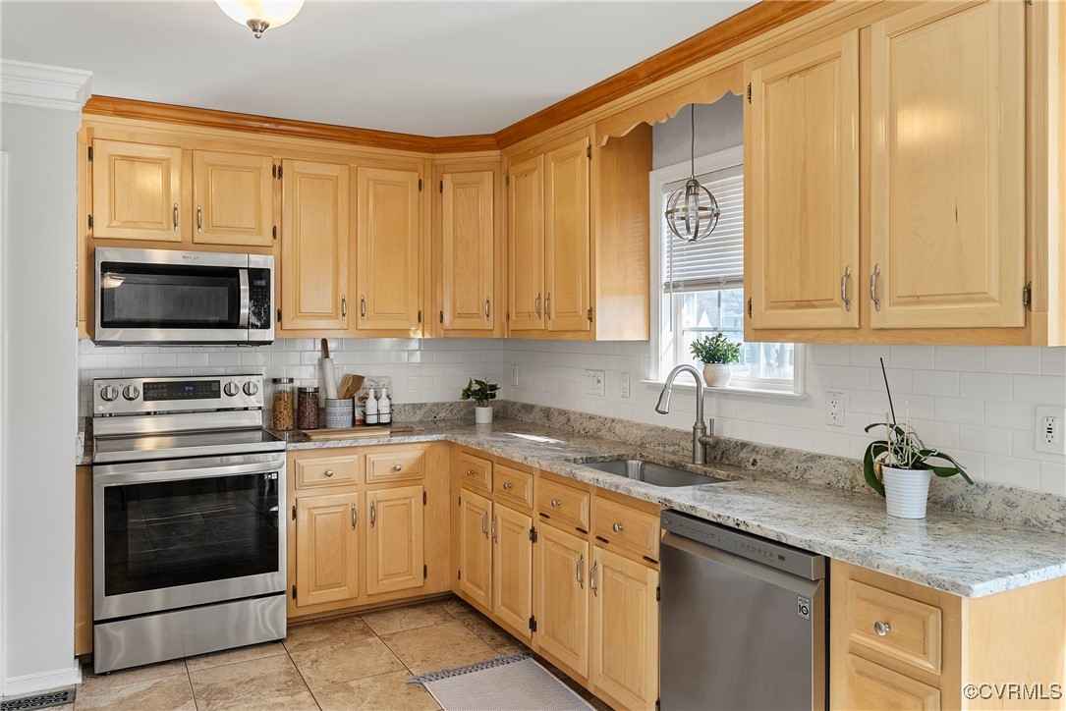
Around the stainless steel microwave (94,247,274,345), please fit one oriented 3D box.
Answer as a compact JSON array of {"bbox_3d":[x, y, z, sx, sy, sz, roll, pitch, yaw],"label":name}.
[{"bbox_3d":[-1.673,-0.266,3.718,0.756,0.433,0.410,-1,2,-29],"label":"stainless steel microwave"}]

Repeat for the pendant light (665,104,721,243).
[{"bbox_3d":[0.627,-0.743,3.011,0.214,0.595,0.214,0,2,0],"label":"pendant light"}]

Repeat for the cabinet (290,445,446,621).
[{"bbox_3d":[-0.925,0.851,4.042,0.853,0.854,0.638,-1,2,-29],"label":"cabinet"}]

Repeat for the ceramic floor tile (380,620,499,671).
[{"bbox_3d":[-0.448,1.318,3.518,0.406,0.010,0.406,-1,2,-29],"label":"ceramic floor tile"}]

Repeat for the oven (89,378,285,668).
[{"bbox_3d":[-1.607,0.710,3.597,0.762,1.194,0.695,-1,2,-29],"label":"oven"}]

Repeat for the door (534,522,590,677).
[{"bbox_3d":[0.112,0.922,2.972,0.030,0.495,0.382,-1,1,-29],"label":"door"}]

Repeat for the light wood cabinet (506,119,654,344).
[{"bbox_3d":[0.180,-0.548,3.803,0.315,0.940,0.882,-1,2,-29],"label":"light wood cabinet"}]

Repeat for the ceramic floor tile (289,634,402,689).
[{"bbox_3d":[-0.802,1.322,3.321,0.406,0.010,0.406,-1,2,-29],"label":"ceramic floor tile"}]

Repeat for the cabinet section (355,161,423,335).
[{"bbox_3d":[-0.820,-0.557,4.165,0.334,0.840,0.250,-1,1,-29],"label":"cabinet section"}]

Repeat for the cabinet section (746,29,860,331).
[{"bbox_3d":[0.909,-0.492,2.373,0.250,0.834,0.405,-1,1,-29],"label":"cabinet section"}]

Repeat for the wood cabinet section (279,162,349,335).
[{"bbox_3d":[-1.151,-0.553,3.979,0.333,0.838,0.250,-1,1,-29],"label":"wood cabinet section"}]

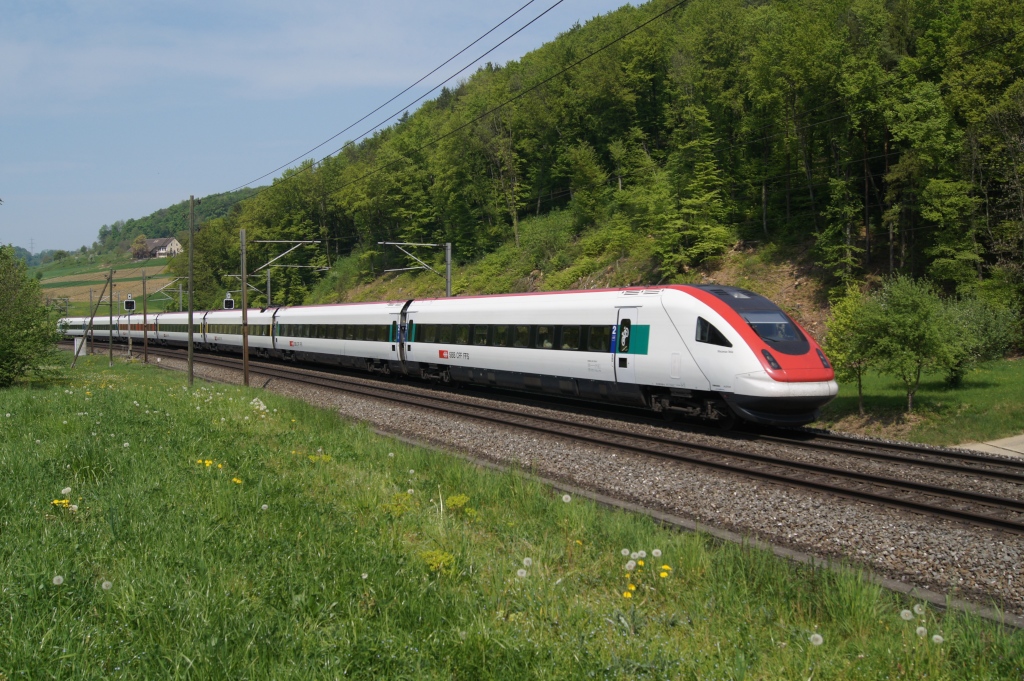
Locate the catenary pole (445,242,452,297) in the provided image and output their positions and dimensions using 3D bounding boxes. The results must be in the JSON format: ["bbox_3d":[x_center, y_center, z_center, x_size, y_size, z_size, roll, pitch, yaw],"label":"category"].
[{"bbox_3d":[-3.436,-1.449,55.674,0.240,7.700,0.240,-1,1,-26],"label":"catenary pole"}]

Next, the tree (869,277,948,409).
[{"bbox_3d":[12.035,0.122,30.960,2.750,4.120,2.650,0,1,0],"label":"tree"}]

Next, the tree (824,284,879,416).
[{"bbox_3d":[10.202,0.298,30.463,1.950,3.820,1.950,0,1,0],"label":"tree"}]

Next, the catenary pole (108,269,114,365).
[{"bbox_3d":[-30.916,-1.757,79.073,0.250,7.560,0.250,-1,1,-26],"label":"catenary pole"}]

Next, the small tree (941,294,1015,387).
[{"bbox_3d":[18.035,0.020,39.966,3.200,3.560,3.000,0,1,0],"label":"small tree"}]

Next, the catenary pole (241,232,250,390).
[{"bbox_3d":[-13.581,-1.639,52.025,0.240,8.100,0.240,-2,1,-26],"label":"catenary pole"}]

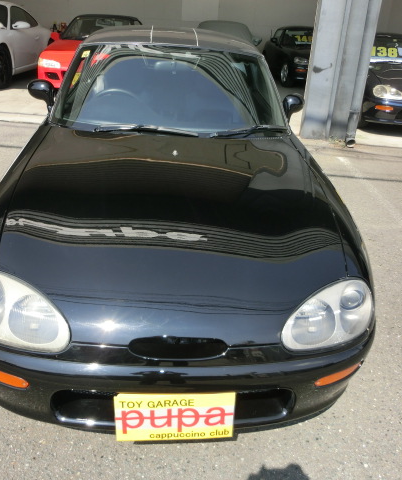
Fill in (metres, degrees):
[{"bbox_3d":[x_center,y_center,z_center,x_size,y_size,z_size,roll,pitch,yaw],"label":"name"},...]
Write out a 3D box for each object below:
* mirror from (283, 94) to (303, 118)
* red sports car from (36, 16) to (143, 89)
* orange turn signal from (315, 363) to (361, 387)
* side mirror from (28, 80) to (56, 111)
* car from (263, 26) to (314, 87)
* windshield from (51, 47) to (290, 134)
[{"bbox_3d":[0.486,-0.706,2.345,0.138,0.130,0.100,2,28,-6],"label":"mirror"},{"bbox_3d":[-1.544,-3.091,7.407,1.395,1.175,3.295,4,26,0],"label":"red sports car"},{"bbox_3d":[0.423,0.404,1.345,0.197,0.042,0.050,-12,32,-27],"label":"orange turn signal"},{"bbox_3d":[-0.793,-0.722,2.210,0.138,0.130,0.100,2,28,-6],"label":"side mirror"},{"bbox_3d":[2.341,-4.335,10.443,1.395,1.185,3.295,-1,26,-9],"label":"car"},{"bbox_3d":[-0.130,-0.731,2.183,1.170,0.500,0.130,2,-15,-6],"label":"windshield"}]

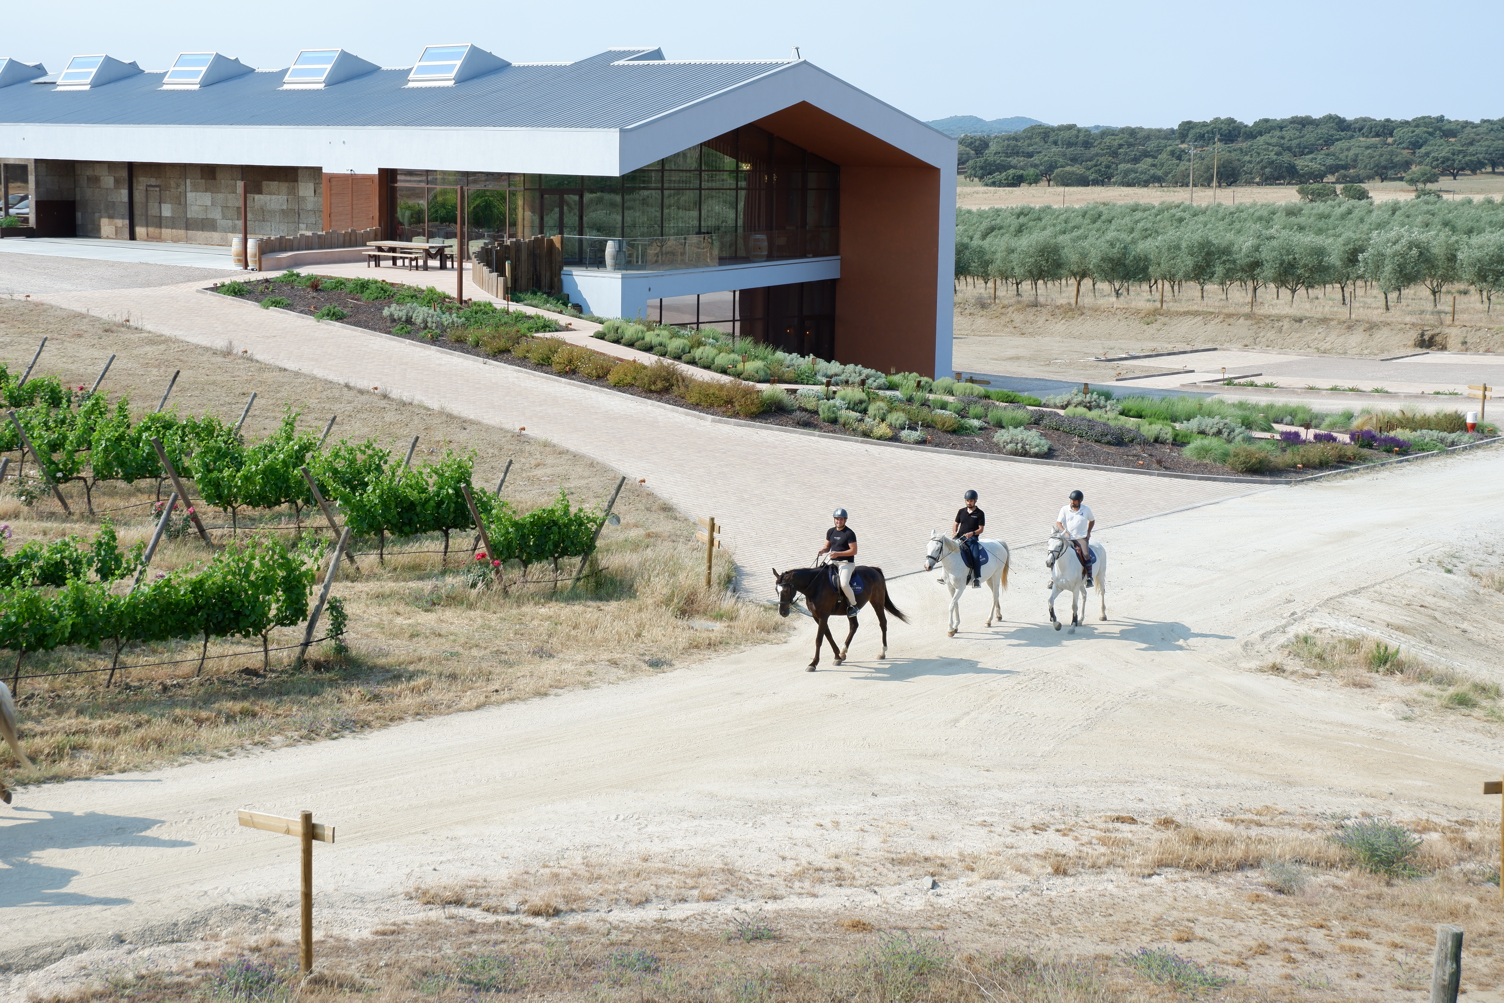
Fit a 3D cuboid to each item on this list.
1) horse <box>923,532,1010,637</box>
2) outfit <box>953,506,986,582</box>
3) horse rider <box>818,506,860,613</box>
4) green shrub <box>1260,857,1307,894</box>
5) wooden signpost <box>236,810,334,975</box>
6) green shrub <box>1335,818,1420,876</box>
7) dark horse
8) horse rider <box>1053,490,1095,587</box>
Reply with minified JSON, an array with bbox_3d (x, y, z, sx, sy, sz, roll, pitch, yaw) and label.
[{"bbox_3d":[3.690,1.301,37.850,0.600,1.860,2.200,8,12,40],"label":"horse"},{"bbox_3d":[3.687,0.776,37.886,0.640,1.411,0.580,7,11,35],"label":"outfit"},{"bbox_3d":[1.408,0.986,35.257,0.660,1.772,0.660,8,12,40],"label":"horse rider"},{"bbox_3d":[5.863,4.094,24.342,0.500,0.360,0.480,1,9,0],"label":"green shrub"},{"bbox_3d":[-4.181,3.494,19.987,1.051,1.509,0.150,5,10,26],"label":"wooden signpost"},{"bbox_3d":[7.108,3.873,25.083,1.000,0.580,0.880,1,9,0],"label":"green shrub"},{"bbox_3d":[1.389,1.823,35.271,2.500,1.600,0.620,-7,12,-39],"label":"dark horse"},{"bbox_3d":[5.617,0.660,38.360,0.660,1.728,0.620,5,10,27],"label":"horse rider"}]

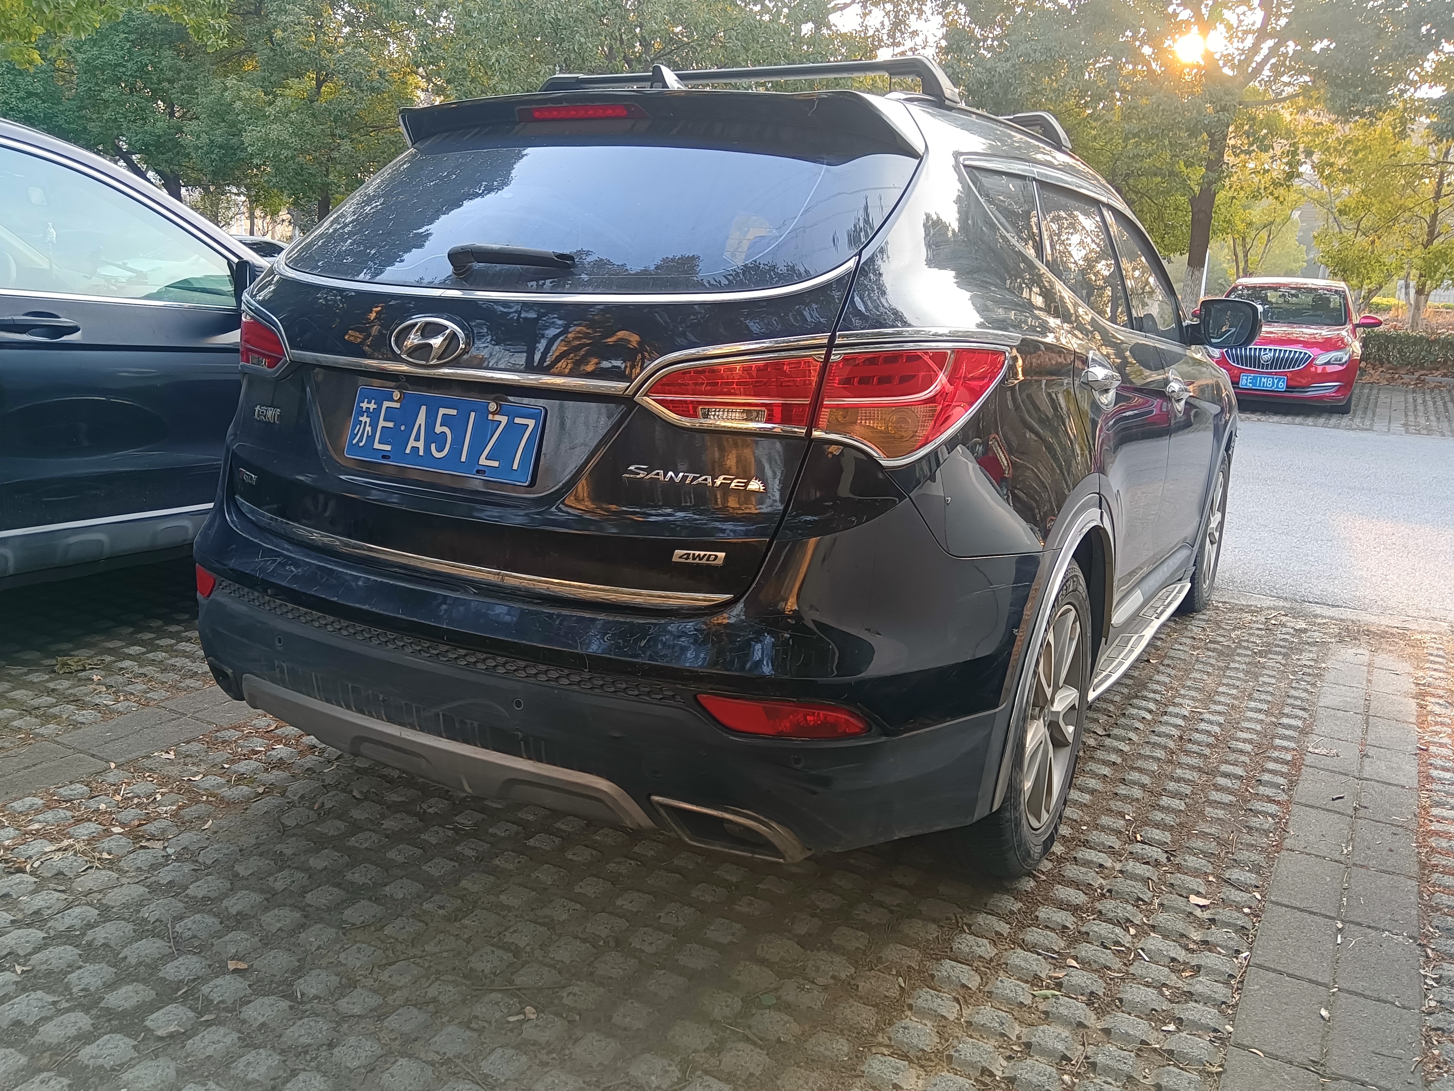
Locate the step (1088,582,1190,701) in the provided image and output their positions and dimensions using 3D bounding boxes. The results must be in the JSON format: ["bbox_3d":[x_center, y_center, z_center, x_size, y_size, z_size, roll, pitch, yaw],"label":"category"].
[{"bbox_3d":[1.293,0.261,3.625,0.170,0.065,1.720,10,14,28],"label":"step"}]

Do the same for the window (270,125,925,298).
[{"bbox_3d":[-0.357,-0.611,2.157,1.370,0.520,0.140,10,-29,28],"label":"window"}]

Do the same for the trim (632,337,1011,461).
[{"bbox_3d":[0.163,-0.238,1.824,0.610,0.205,0.160,2,13,-7],"label":"trim"}]

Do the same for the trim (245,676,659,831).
[{"bbox_3d":[-0.560,0.370,2.100,1.000,0.125,0.130,10,14,29],"label":"trim"}]

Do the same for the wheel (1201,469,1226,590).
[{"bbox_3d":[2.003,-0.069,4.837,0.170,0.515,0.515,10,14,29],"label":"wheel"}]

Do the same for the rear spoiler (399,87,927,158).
[{"bbox_3d":[-0.221,-0.857,2.323,1.290,0.120,0.280,10,14,29],"label":"rear spoiler"}]

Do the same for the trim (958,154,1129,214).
[{"bbox_3d":[0.805,-0.833,2.713,0.070,0.080,1.550,10,14,29],"label":"trim"}]

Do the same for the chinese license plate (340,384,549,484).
[{"bbox_3d":[-0.509,-0.197,2.010,0.440,0.140,0.015,10,-1,29],"label":"chinese license plate"}]

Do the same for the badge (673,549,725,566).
[{"bbox_3d":[-0.042,0.021,1.768,0.098,0.023,0.008,6,13,15],"label":"badge"}]

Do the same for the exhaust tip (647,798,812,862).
[{"bbox_3d":[0.010,0.454,1.829,0.260,0.085,0.100,6,13,14],"label":"exhaust tip"}]

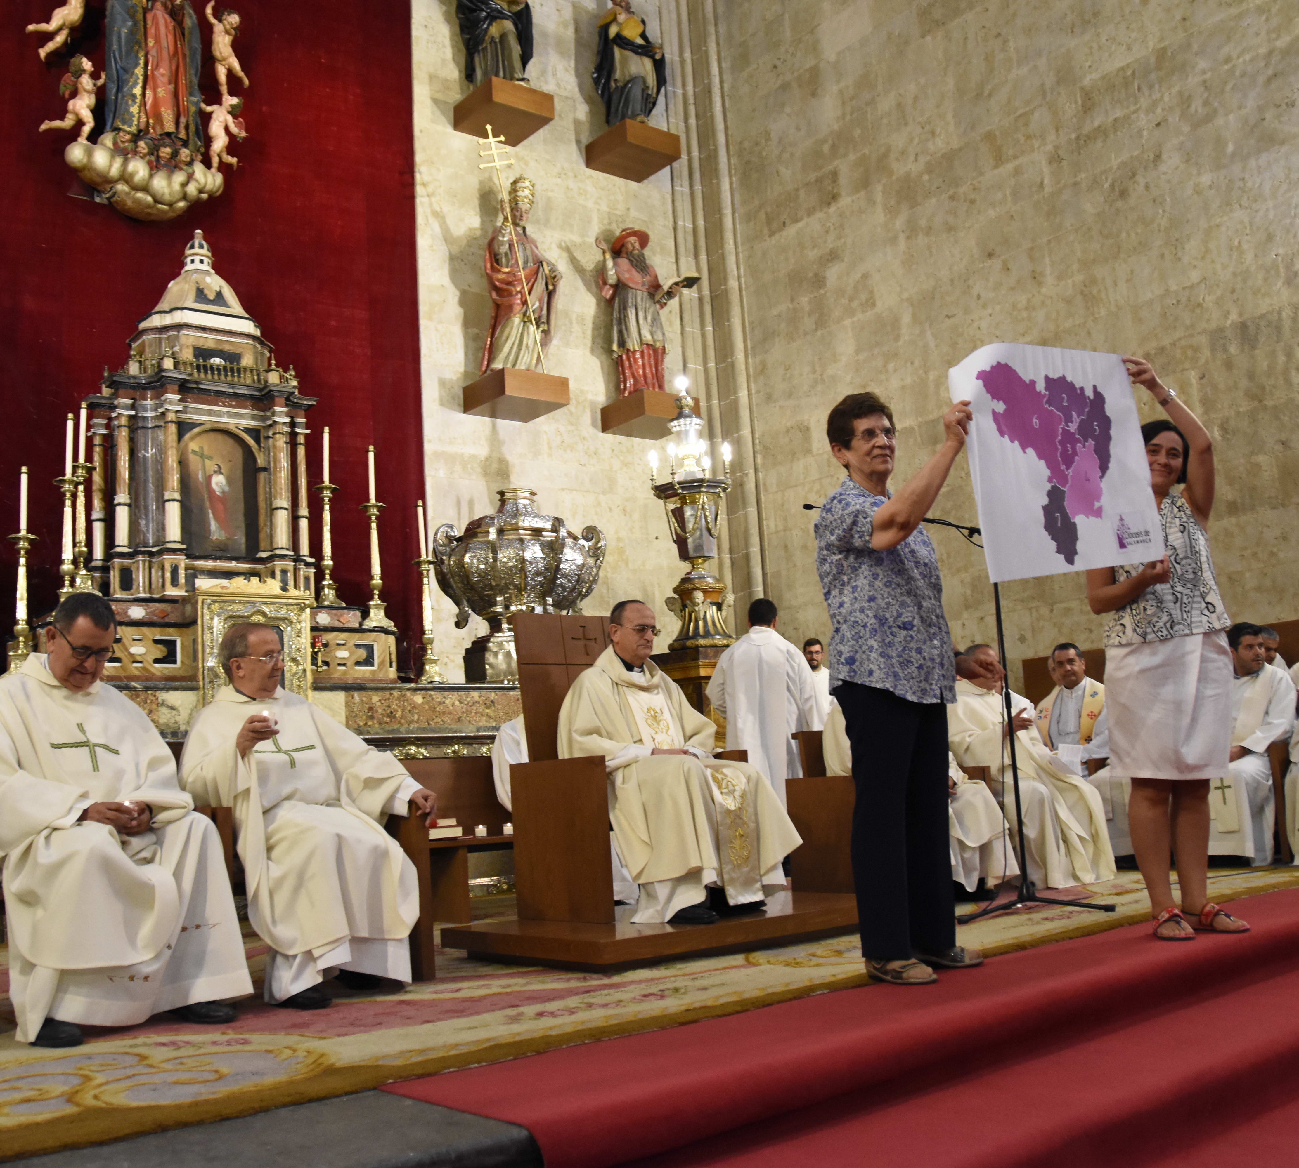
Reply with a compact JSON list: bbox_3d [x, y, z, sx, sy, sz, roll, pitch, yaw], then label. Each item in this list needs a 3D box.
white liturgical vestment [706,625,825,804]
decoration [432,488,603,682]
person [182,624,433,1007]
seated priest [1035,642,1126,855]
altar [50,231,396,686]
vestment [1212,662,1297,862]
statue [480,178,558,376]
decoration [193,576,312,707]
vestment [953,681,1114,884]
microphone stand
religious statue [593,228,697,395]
[{"bbox_3d":[0.705,0.849,7.594,0.631,1.649,0.458,-3,-9,-8],"label":"white liturgical vestment"},{"bbox_3d":[-1.020,0.024,10.512,1.320,1.600,1.320,-4,-9,-1],"label":"decoration"},{"bbox_3d":[-1.149,0.685,4.294,0.753,1.232,0.865,2,-10,-34],"label":"person"},{"bbox_3d":[2.392,0.930,7.526,0.662,1.242,0.835,-11,-11,41],"label":"seated priest"},{"bbox_3d":[-3.130,-0.877,9.191,2.350,3.250,0.950,3,-11,-39],"label":"altar"},{"bbox_3d":[3.050,0.879,6.806,0.750,1.020,0.620,3,-11,-39],"label":"vestment"},{"bbox_3d":[-1.155,-2.595,11.349,0.580,1.780,0.460,3,-11,-39],"label":"statue"},{"bbox_3d":[-2.627,0.484,8.787,0.774,1.059,0.204,3,-11,-38],"label":"decoration"},{"bbox_3d":[1.746,0.921,6.364,0.712,0.987,0.835,2,-10,-34],"label":"vestment"},{"bbox_3d":[1.133,0.493,5.128,1.050,1.540,0.580,-7,-9,20],"label":"microphone stand"},{"bbox_3d":[-0.021,-2.459,12.133,0.600,1.600,0.620,3,-11,-39],"label":"religious statue"}]

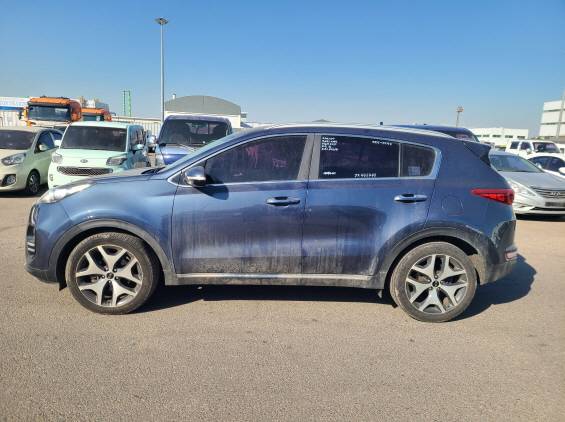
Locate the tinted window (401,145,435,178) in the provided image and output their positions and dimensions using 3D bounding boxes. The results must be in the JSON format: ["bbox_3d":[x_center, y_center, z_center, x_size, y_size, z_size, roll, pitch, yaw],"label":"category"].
[{"bbox_3d":[1.140,-0.420,3.576,0.310,0.290,0.060,2,-5,-3],"label":"tinted window"}]

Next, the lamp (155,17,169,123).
[{"bbox_3d":[-10.590,-10.987,37.270,1.200,11.300,1.200,3,9,0],"label":"lamp"}]

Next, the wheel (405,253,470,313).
[{"bbox_3d":[1.281,0.600,3.590,0.515,0.515,0.190,2,9,-3],"label":"wheel"}]

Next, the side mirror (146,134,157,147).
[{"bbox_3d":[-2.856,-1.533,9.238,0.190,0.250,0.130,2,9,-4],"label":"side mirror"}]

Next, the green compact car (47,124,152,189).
[{"bbox_3d":[-4.299,-1.302,10.298,1.600,1.700,3.600,1,10,-10],"label":"green compact car"}]

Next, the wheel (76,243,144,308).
[{"bbox_3d":[-1.385,0.513,3.467,0.515,0.515,0.190,2,9,-3],"label":"wheel"}]

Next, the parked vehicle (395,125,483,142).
[{"bbox_3d":[3.369,-1.222,11.453,1.820,1.950,5.000,1,9,-6],"label":"parked vehicle"}]

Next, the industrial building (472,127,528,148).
[{"bbox_3d":[61.770,-21.172,130.803,20.000,7.550,16.000,3,9,2],"label":"industrial building"}]

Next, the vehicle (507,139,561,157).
[{"bbox_3d":[12.031,-2.341,20.498,1.780,1.920,4.800,2,9,-2],"label":"vehicle"}]

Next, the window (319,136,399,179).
[{"bbox_3d":[0.632,-0.426,3.468,0.665,0.368,0.070,2,-5,-4],"label":"window"}]

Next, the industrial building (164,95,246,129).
[{"bbox_3d":[-16.840,-18.523,90.491,14.300,9.400,17.000,1,9,-10],"label":"industrial building"}]

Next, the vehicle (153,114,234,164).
[{"bbox_3d":[-2.081,-1.524,11.513,1.750,1.950,5.060,2,9,-4],"label":"vehicle"}]

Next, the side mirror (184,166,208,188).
[{"bbox_3d":[-0.685,-0.268,3.278,0.170,0.165,0.240,2,9,-3],"label":"side mirror"}]

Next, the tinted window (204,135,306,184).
[{"bbox_3d":[-0.213,-0.419,3.485,0.830,0.430,0.070,2,-5,-3],"label":"tinted window"}]

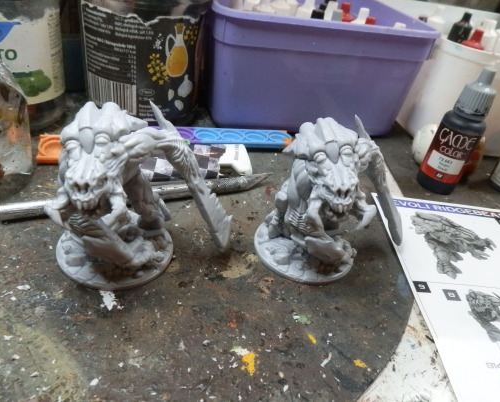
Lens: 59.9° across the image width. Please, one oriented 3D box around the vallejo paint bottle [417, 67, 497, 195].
[{"bbox_3d":[0.126,-0.042,0.260,0.025,0.075,0.025,26,39,20],"label":"vallejo paint bottle"}]

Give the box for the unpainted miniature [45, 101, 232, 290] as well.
[{"bbox_3d":[-0.042,-0.002,0.170,0.073,0.069,0.060,6,36,-6],"label":"unpainted miniature"}]

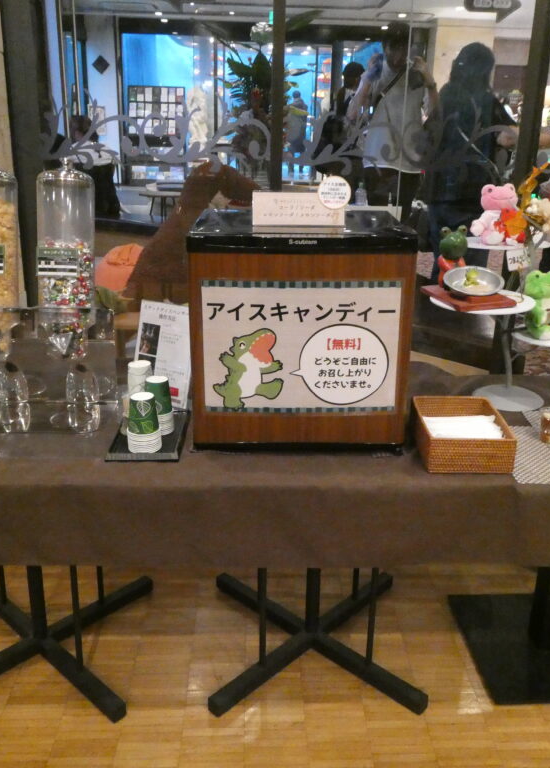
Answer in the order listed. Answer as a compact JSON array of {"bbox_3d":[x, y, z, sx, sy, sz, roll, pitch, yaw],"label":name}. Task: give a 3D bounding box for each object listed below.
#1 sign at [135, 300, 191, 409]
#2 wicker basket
[{"bbox_3d":[-0.288,-0.077,1.840,0.183,0.258,0.015,12,7,28],"label":"sign"},{"bbox_3d":[0.418,0.112,1.613,0.184,0.078,0.257,0,19,1],"label":"wicker basket"}]

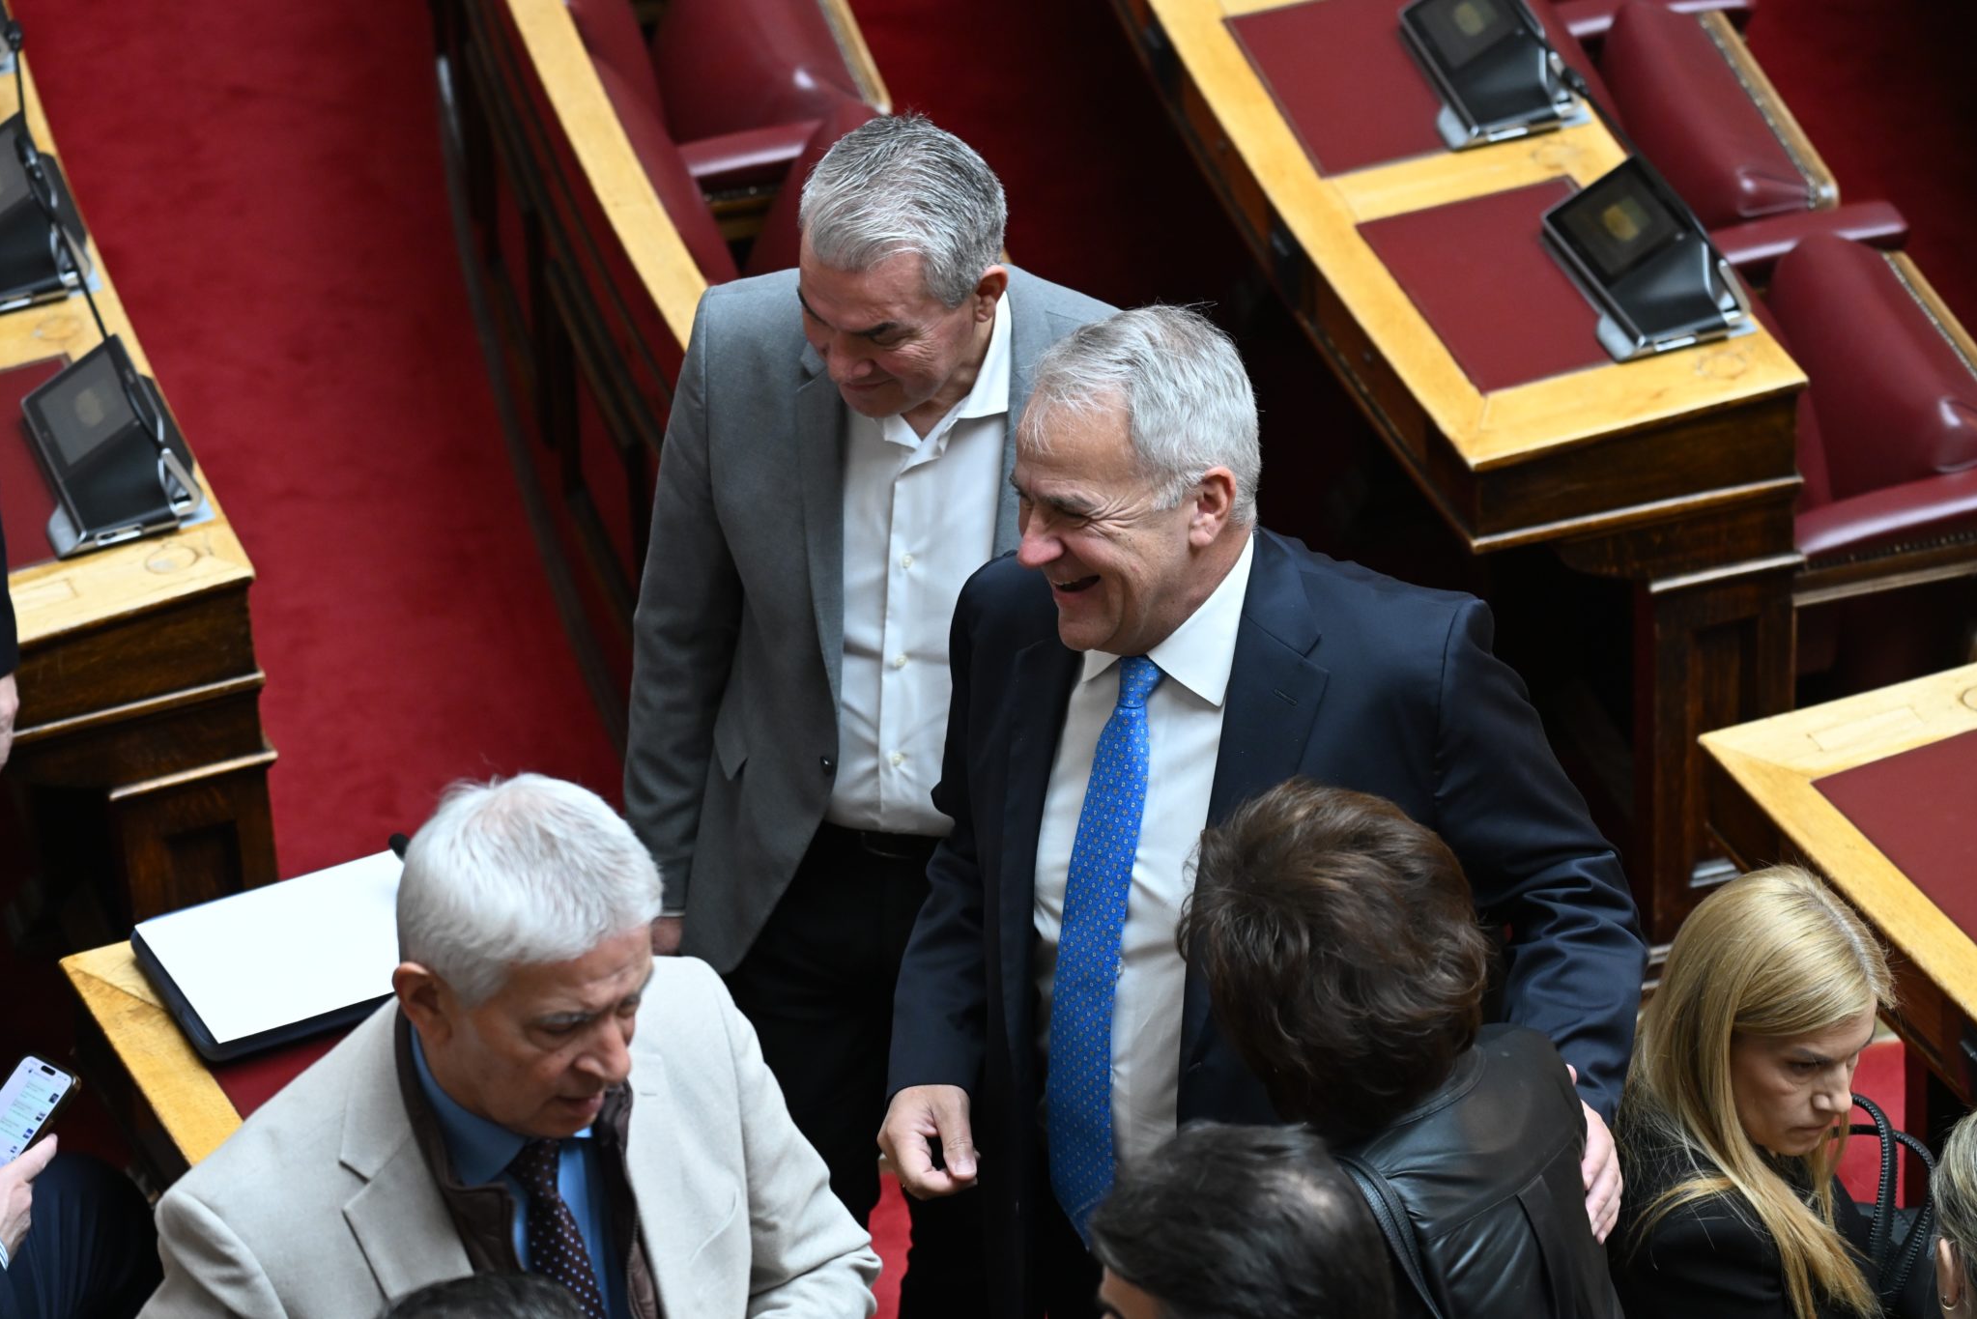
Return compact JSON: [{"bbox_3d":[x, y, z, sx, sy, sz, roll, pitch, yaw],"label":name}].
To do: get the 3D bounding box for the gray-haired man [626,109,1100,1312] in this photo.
[{"bbox_3d":[-0.079,0.230,9.140,0.560,1.770,0.420,8,36,15],"label":"gray-haired man"}]

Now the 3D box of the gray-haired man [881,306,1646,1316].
[{"bbox_3d":[0.252,0.436,8.832,0.690,1.760,0.490,13,38,21],"label":"gray-haired man"}]

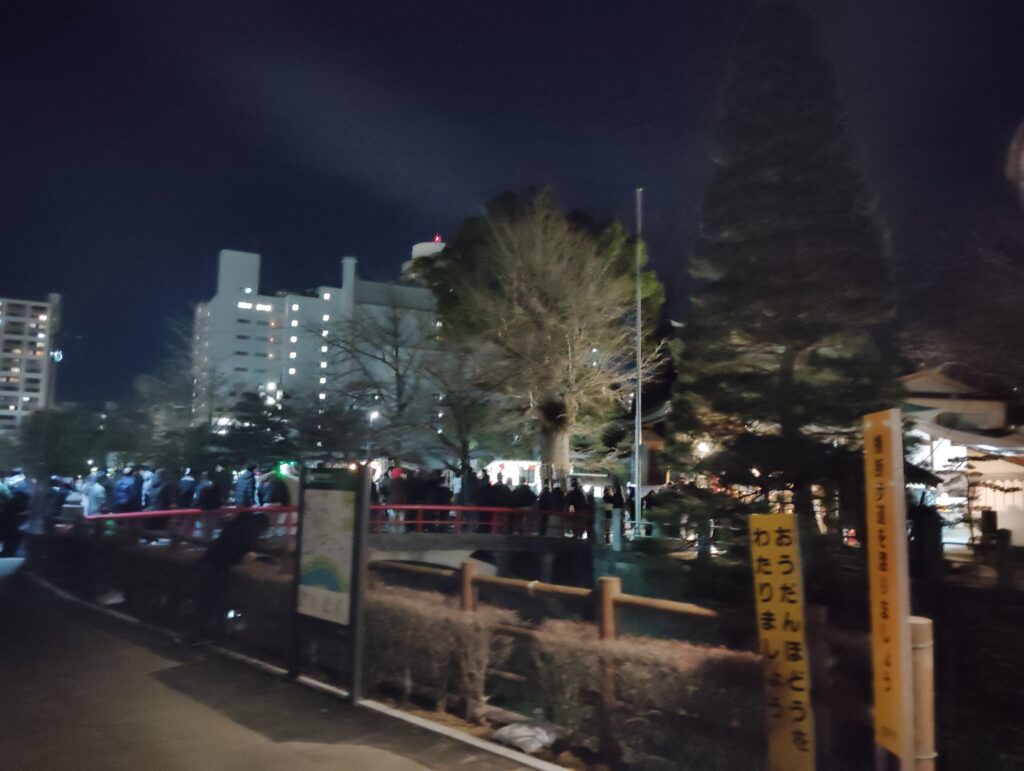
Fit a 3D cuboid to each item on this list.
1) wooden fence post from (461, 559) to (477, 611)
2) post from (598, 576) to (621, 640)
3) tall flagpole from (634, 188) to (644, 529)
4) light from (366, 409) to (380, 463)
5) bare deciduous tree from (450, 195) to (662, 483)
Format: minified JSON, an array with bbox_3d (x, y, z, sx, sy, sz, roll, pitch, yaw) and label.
[{"bbox_3d":[-0.311,1.721,5.694,0.115,0.995,0.115,-5,-9,42],"label":"wooden fence post"},{"bbox_3d":[0.572,1.647,4.894,0.115,0.997,0.115,-5,-9,42],"label":"post"},{"bbox_3d":[4.177,-0.944,27.160,0.140,11.324,0.140,1,-6,0],"label":"tall flagpole"},{"bbox_3d":[-6.367,3.454,37.742,0.400,4.556,0.450,-4,-8,37],"label":"light"},{"bbox_3d":[1.718,-1.226,33.750,8.700,13.275,8.000,1,-6,0],"label":"bare deciduous tree"}]

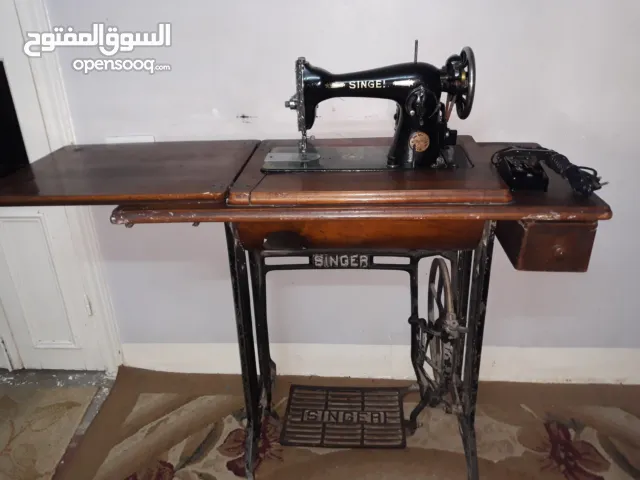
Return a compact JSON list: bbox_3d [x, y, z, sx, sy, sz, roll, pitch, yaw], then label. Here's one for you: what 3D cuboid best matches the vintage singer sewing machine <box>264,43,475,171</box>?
[{"bbox_3d":[0.101,-0.296,1.074,0.451,0.243,0.174,0,27,4],"label":"vintage singer sewing machine"}]

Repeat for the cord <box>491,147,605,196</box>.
[{"bbox_3d":[0.450,-0.145,1.016,0.173,0.045,0.188,0,27,4],"label":"cord"}]

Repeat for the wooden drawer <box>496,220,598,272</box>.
[{"bbox_3d":[0.455,-0.061,1.077,0.134,0.113,0.322,0,27,4],"label":"wooden drawer"}]

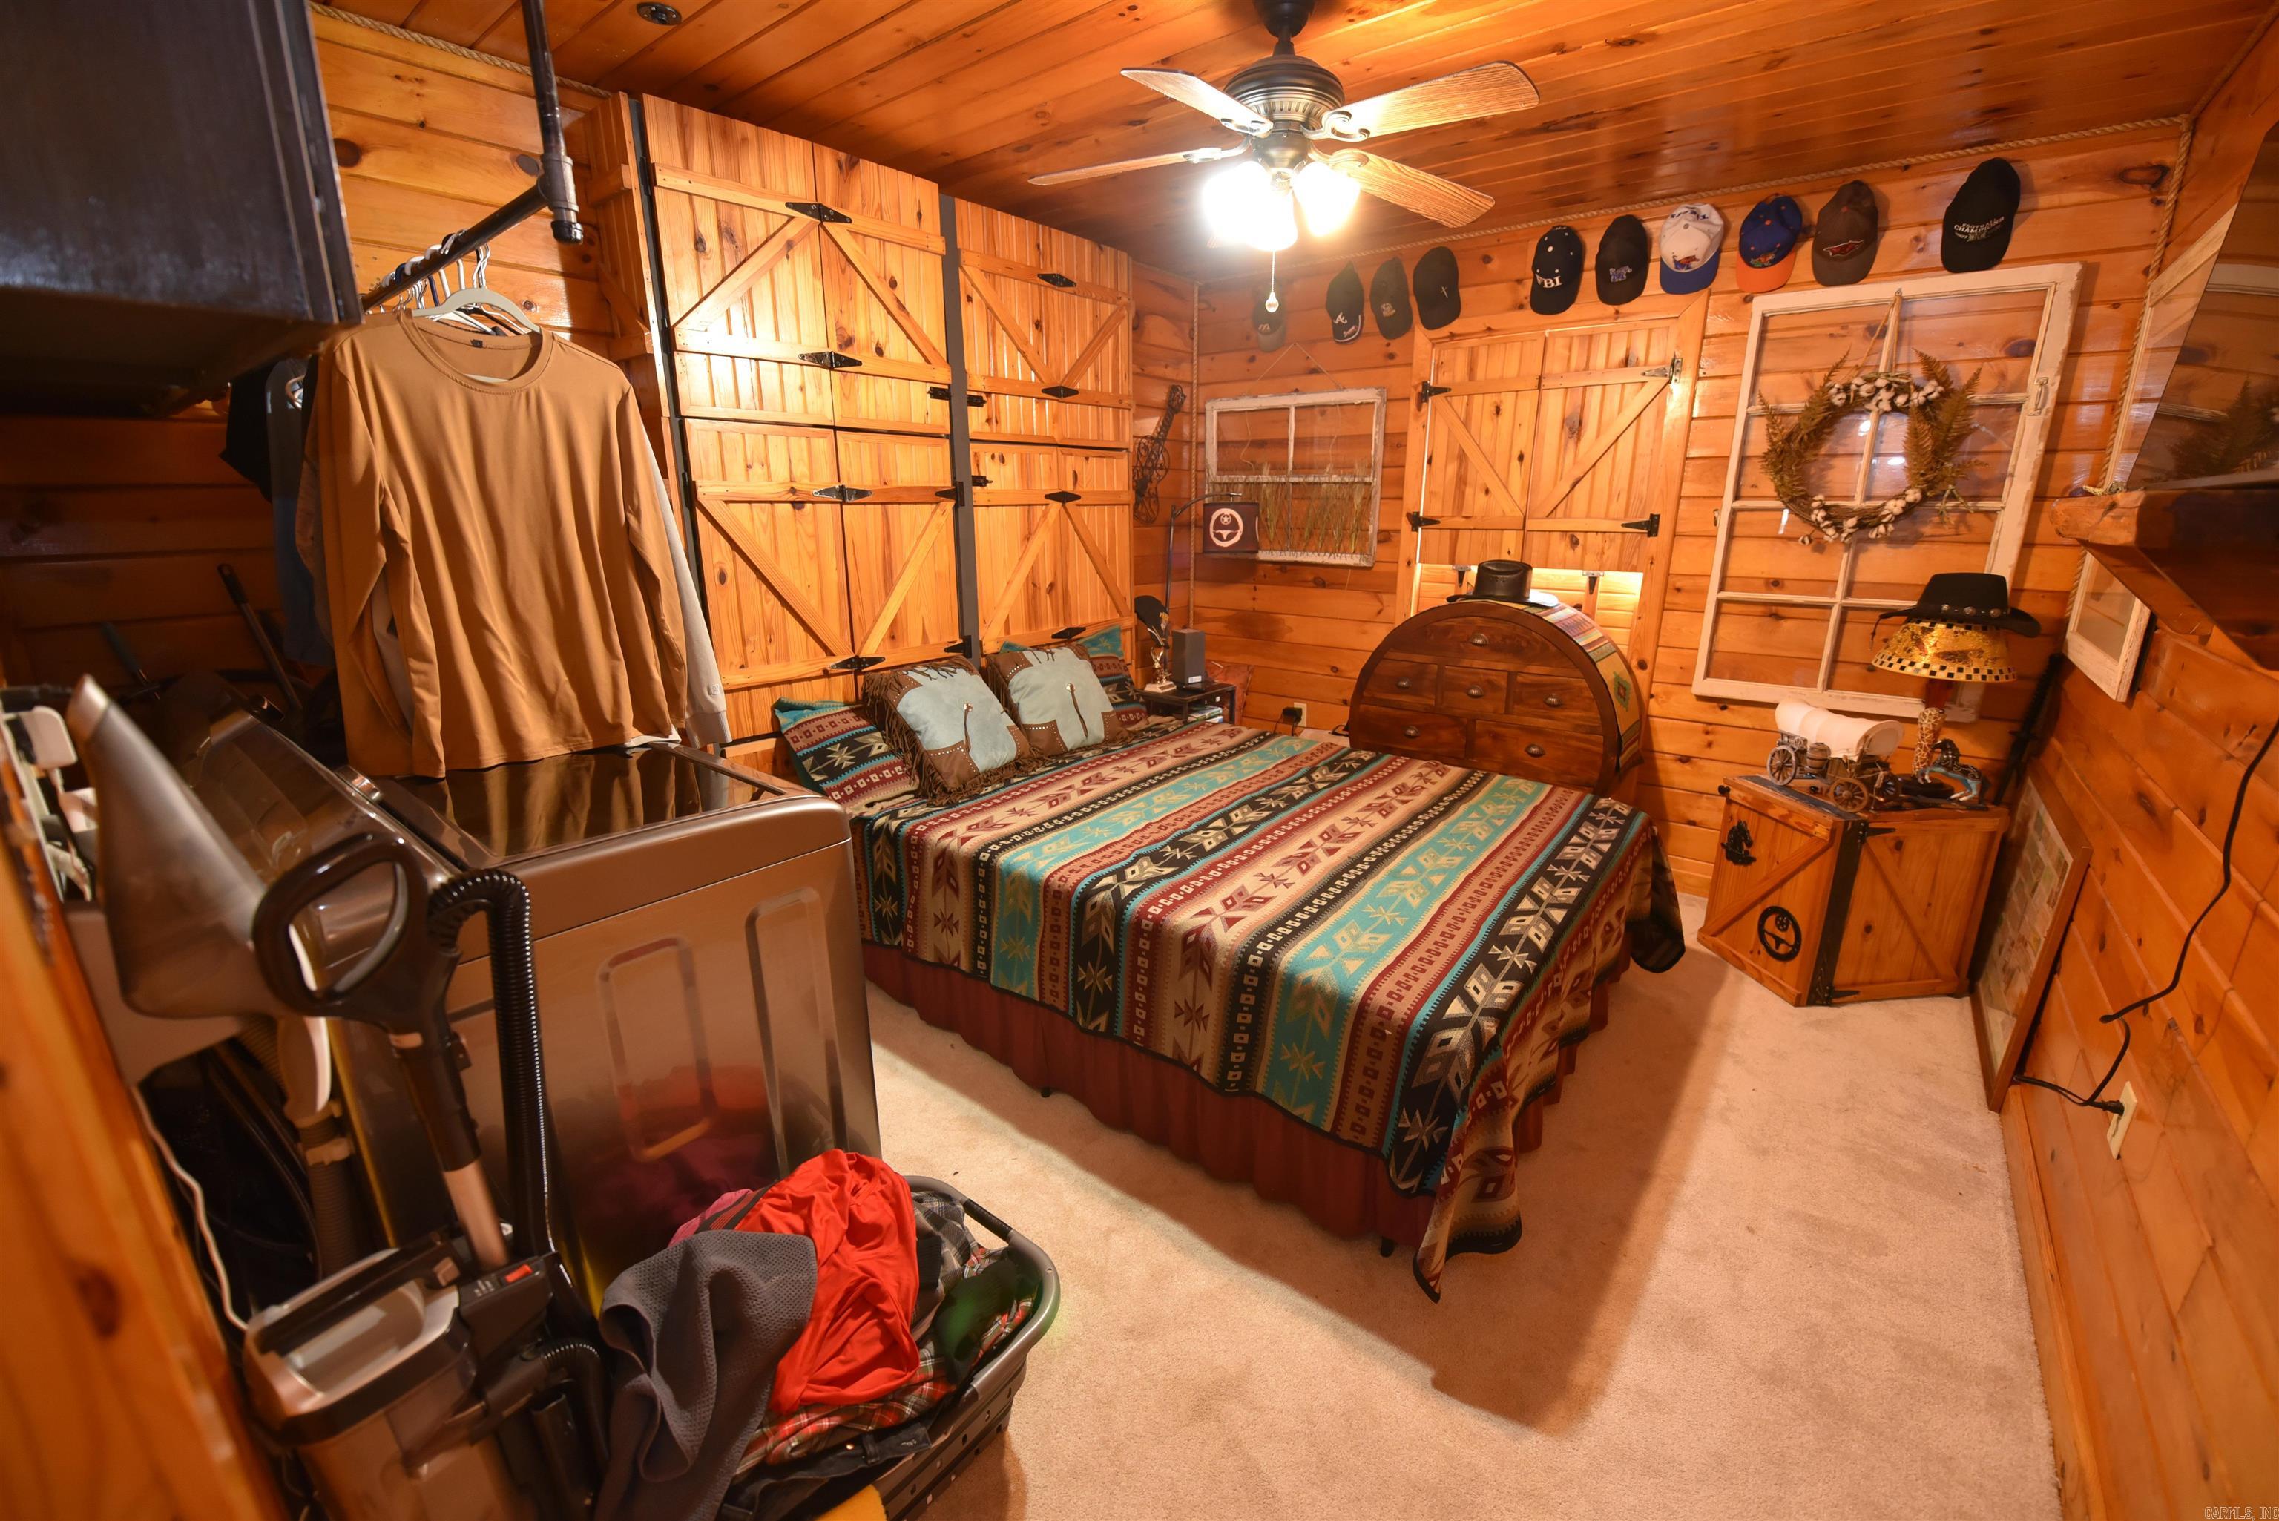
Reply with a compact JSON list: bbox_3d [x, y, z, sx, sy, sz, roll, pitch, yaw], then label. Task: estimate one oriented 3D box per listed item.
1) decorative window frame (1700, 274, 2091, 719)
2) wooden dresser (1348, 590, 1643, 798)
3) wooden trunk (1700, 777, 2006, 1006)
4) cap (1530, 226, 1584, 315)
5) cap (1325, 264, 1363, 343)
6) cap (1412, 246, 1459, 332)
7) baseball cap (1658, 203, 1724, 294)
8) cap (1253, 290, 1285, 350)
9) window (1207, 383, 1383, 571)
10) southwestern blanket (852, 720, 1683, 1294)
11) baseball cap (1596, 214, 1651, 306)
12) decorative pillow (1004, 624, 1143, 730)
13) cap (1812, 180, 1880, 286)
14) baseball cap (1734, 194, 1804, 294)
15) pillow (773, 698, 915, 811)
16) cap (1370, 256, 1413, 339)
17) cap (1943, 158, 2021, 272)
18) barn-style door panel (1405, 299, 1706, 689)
[{"bbox_3d":[2.245,-0.785,2.746,0.730,1.270,0.045,13,21,38],"label":"decorative window frame"},{"bbox_3d":[1.333,-0.059,3.395,0.930,1.115,0.460,11,19,35],"label":"wooden dresser"},{"bbox_3d":[2.234,0.391,2.821,0.554,0.589,0.428,-2,16,-6],"label":"wooden trunk"},{"bbox_3d":[1.448,-1.726,3.109,0.170,0.276,0.120,13,21,38],"label":"cap"},{"bbox_3d":[0.817,-1.868,3.611,0.155,0.276,0.120,13,21,38],"label":"cap"},{"bbox_3d":[1.178,-1.859,3.491,0.165,0.260,0.125,12,12,37],"label":"cap"},{"bbox_3d":[1.849,-1.713,2.964,0.172,0.250,0.125,12,12,37],"label":"baseball cap"},{"bbox_3d":[0.546,-1.914,3.832,0.155,0.262,0.120,13,21,38],"label":"cap"},{"bbox_3d":[0.674,-1.302,4.133,0.919,0.735,0.040,12,20,37],"label":"window"},{"bbox_3d":[0.260,0.399,2.773,2.102,0.632,1.521,12,20,37],"label":"southwestern blanket"},{"bbox_3d":[1.690,-1.745,3.090,0.165,0.260,0.125,12,12,37],"label":"baseball cap"},{"bbox_3d":[-0.232,-0.297,3.450,0.600,0.410,0.150,-19,-11,-48],"label":"decorative pillow"},{"bbox_3d":[2.077,-1.564,2.621,0.170,0.276,0.120,13,21,38],"label":"cap"},{"bbox_3d":[1.931,-1.598,2.734,0.178,0.272,0.120,13,21,38],"label":"baseball cap"},{"bbox_3d":[-0.778,-0.081,2.851,0.600,0.390,0.150,-19,-11,-48],"label":"pillow"},{"bbox_3d":[0.974,-1.826,3.488,0.165,0.281,0.120,13,21,38],"label":"cap"},{"bbox_3d":[2.314,-1.508,2.442,0.168,0.281,0.120,13,21,38],"label":"cap"},{"bbox_3d":[1.538,-1.011,3.486,1.014,1.396,0.060,12,20,37],"label":"barn-style door panel"}]

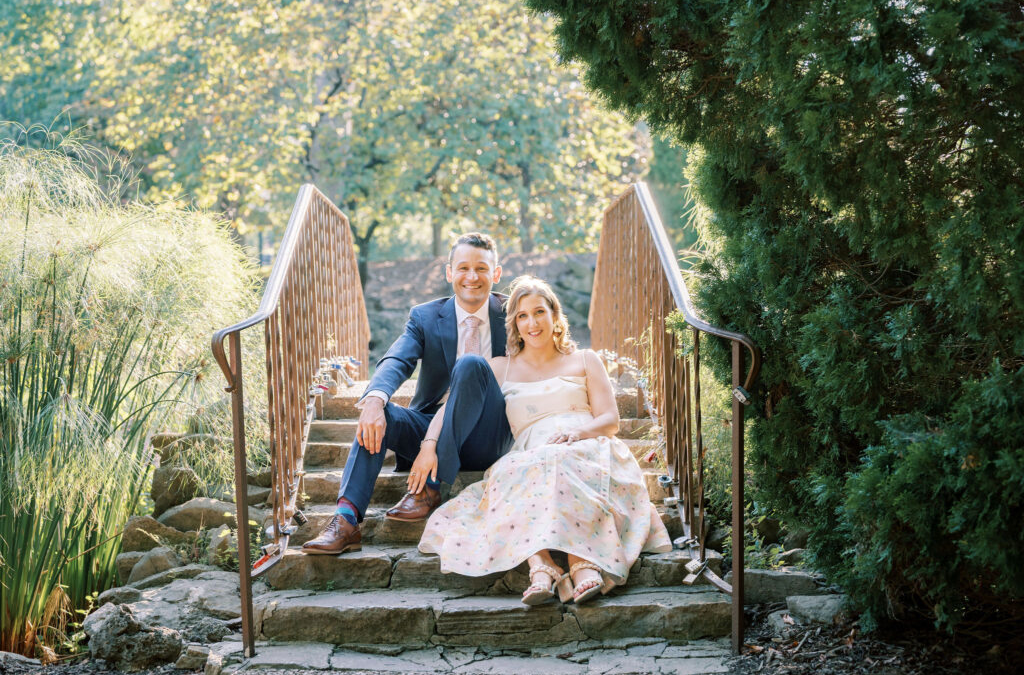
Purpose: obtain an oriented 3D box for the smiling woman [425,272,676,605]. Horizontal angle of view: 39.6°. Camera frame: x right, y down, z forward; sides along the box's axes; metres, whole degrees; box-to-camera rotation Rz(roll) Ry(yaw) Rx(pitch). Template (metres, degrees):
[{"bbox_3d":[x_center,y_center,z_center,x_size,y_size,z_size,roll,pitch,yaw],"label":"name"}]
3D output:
[{"bbox_3d":[0.090,0.275,4.520,0.750,0.980,0.950,0,1,5],"label":"smiling woman"}]

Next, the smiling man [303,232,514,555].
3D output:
[{"bbox_3d":[-0.300,0.145,4.810,0.680,1.050,0.950,0,1,8],"label":"smiling man"}]

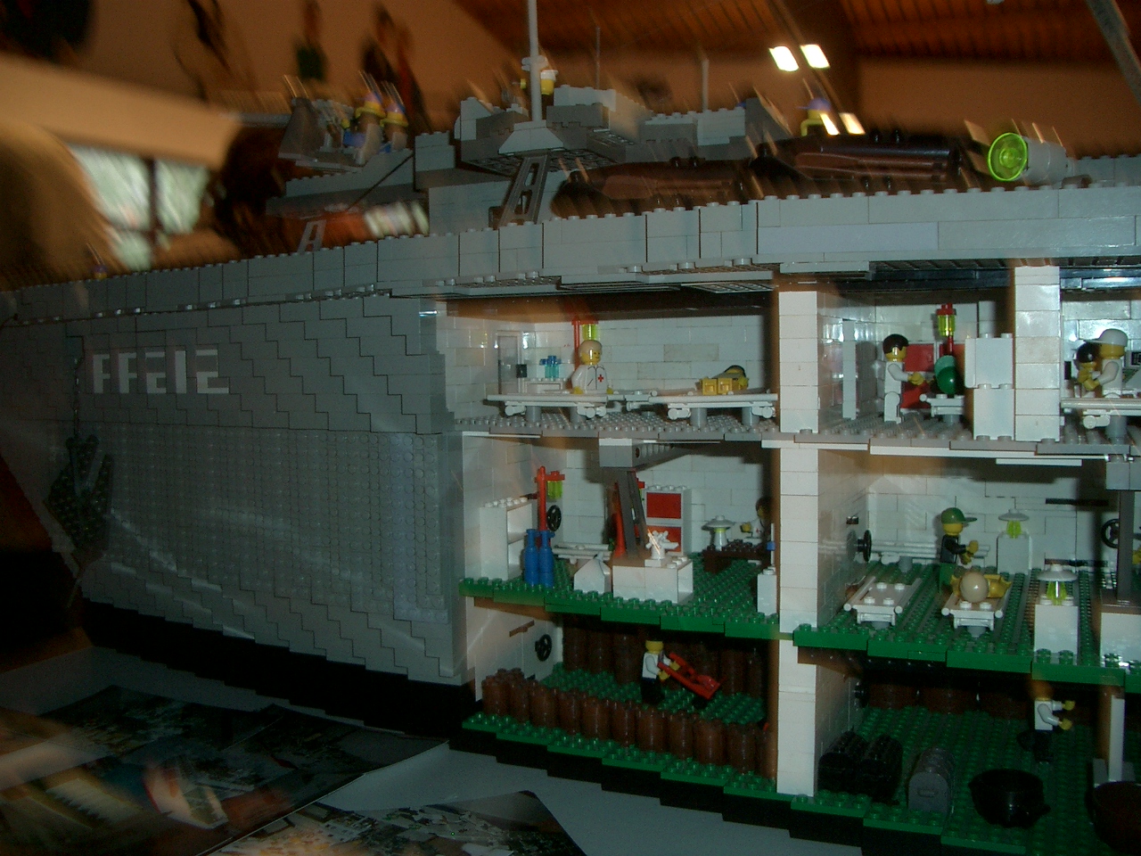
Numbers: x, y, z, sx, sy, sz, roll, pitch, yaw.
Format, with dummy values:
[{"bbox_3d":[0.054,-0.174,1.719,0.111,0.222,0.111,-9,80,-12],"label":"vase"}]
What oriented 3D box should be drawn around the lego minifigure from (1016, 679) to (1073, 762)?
[{"bbox_3d":[0.213,0.131,0.518,0.024,0.040,0.022,1,4,24],"label":"lego minifigure"}]

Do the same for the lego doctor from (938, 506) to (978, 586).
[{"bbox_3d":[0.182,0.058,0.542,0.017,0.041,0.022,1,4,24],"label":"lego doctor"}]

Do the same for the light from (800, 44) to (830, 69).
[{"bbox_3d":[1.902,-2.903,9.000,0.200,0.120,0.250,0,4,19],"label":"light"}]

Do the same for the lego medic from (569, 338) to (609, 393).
[{"bbox_3d":[0.010,-0.025,0.586,0.013,0.040,0.022,3,5,44],"label":"lego medic"}]

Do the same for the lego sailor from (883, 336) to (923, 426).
[{"bbox_3d":[0.156,-0.023,0.540,0.018,0.041,0.022,1,4,24],"label":"lego sailor"}]

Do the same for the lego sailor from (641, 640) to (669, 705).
[{"bbox_3d":[0.047,0.127,0.608,0.015,0.039,0.022,1,4,24],"label":"lego sailor"}]

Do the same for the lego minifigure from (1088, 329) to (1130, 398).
[{"bbox_3d":[0.215,-0.019,0.462,0.017,0.040,0.022,1,4,24],"label":"lego minifigure"}]

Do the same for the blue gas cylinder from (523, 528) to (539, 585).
[{"bbox_3d":[-0.020,0.064,0.572,0.007,0.028,0.007,-1,4,0],"label":"blue gas cylinder"}]

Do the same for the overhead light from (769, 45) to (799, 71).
[{"bbox_3d":[1.666,-2.882,9.000,0.200,0.120,0.250,0,4,19],"label":"overhead light"}]

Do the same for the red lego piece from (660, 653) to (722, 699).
[{"bbox_3d":[0.062,0.129,0.598,0.031,0.009,0.017,28,15,20],"label":"red lego piece"}]

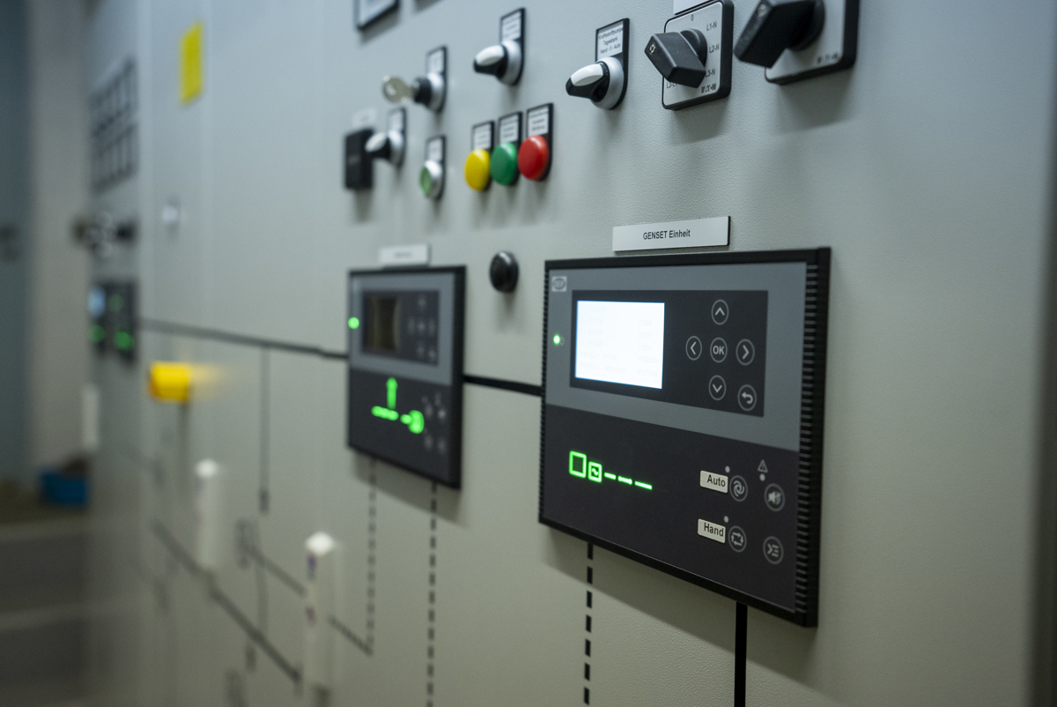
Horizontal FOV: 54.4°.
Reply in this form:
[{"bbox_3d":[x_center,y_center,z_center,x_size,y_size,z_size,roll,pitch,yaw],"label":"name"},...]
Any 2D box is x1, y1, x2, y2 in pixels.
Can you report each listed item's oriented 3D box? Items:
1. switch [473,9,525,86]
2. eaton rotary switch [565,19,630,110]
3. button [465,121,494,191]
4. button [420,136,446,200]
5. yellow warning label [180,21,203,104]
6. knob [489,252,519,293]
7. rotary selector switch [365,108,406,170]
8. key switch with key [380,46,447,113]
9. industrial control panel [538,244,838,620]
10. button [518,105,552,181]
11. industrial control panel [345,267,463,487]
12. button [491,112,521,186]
[{"bbox_3d":[-0.023,-0.213,0.718,0.029,0.051,0.030,-1,4,-30],"label":"switch"},{"bbox_3d":[0.037,-0.166,0.594,0.031,0.050,0.030,-1,4,-31],"label":"eaton rotary switch"},{"bbox_3d":[-0.038,-0.145,0.763,0.012,0.050,0.030,-1,4,-30],"label":"button"},{"bbox_3d":[-0.079,-0.149,0.835,0.013,0.050,0.030,-1,4,-30],"label":"button"},{"bbox_3d":[-0.543,-0.463,1.654,0.002,0.108,0.140,-1,4,-30],"label":"yellow warning label"},{"bbox_3d":[-0.019,-0.057,0.723,0.009,0.028,0.028,-1,4,-31],"label":"knob"},{"bbox_3d":[-0.122,-0.179,0.860,0.030,0.050,0.030,-1,4,-31],"label":"rotary selector switch"},{"bbox_3d":[-0.090,-0.210,0.789,0.046,0.050,0.030,-1,4,-31],"label":"key switch with key"},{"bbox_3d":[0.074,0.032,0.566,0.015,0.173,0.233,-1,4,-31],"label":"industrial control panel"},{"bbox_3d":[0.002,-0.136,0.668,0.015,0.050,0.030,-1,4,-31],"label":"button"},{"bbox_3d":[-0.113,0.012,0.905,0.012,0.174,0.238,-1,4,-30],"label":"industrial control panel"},{"bbox_3d":[-0.017,-0.143,0.727,0.012,0.050,0.030,-1,4,-30],"label":"button"}]

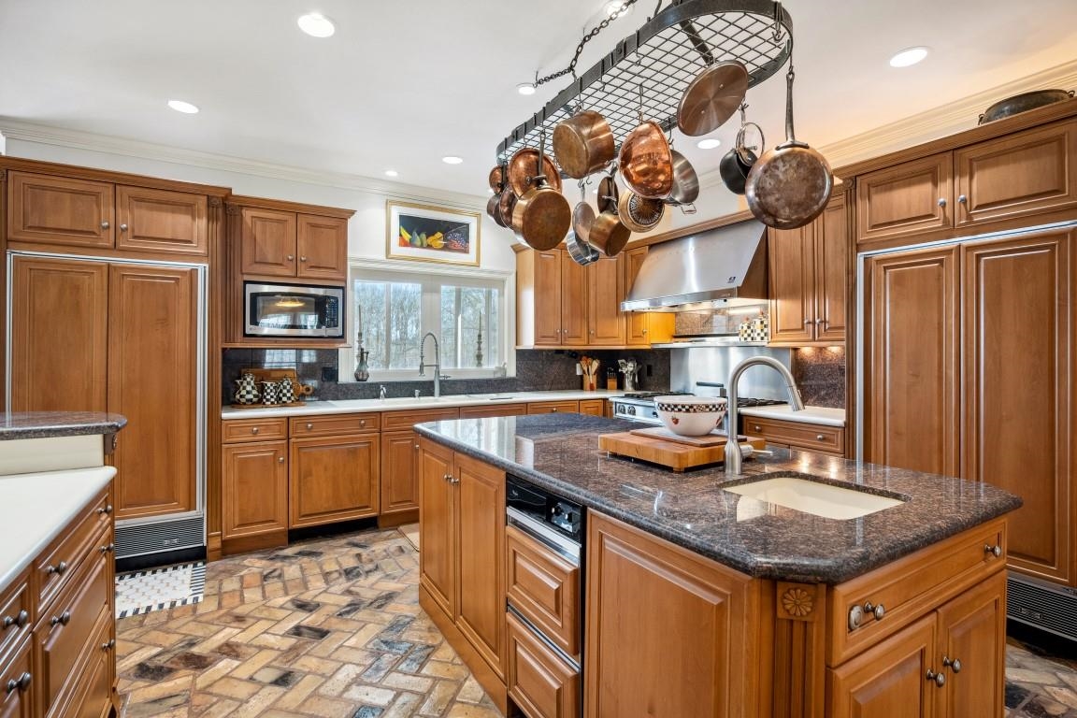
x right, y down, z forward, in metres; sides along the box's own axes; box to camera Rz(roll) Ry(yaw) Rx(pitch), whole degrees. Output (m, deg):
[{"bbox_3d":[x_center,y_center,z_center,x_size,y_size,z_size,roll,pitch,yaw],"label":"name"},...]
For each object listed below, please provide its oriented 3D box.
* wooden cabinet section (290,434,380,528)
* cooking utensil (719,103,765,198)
[{"bbox_3d":[-1.582,0.860,3.646,0.602,0.620,0.540,0,0,-33],"label":"wooden cabinet section"},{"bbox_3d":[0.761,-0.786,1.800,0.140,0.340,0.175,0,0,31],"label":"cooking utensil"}]

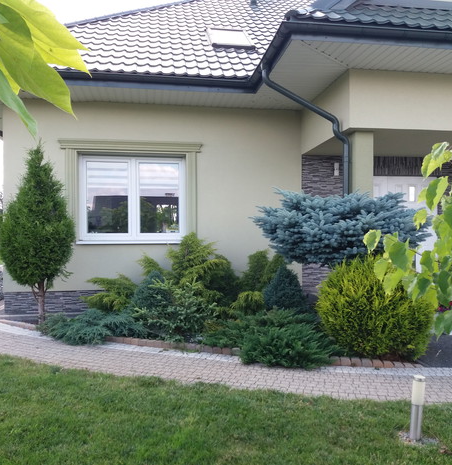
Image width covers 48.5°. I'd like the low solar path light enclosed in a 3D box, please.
[{"bbox_3d":[1.347,1.232,3.530,0.082,0.450,0.082,4,0,-9],"label":"low solar path light"}]

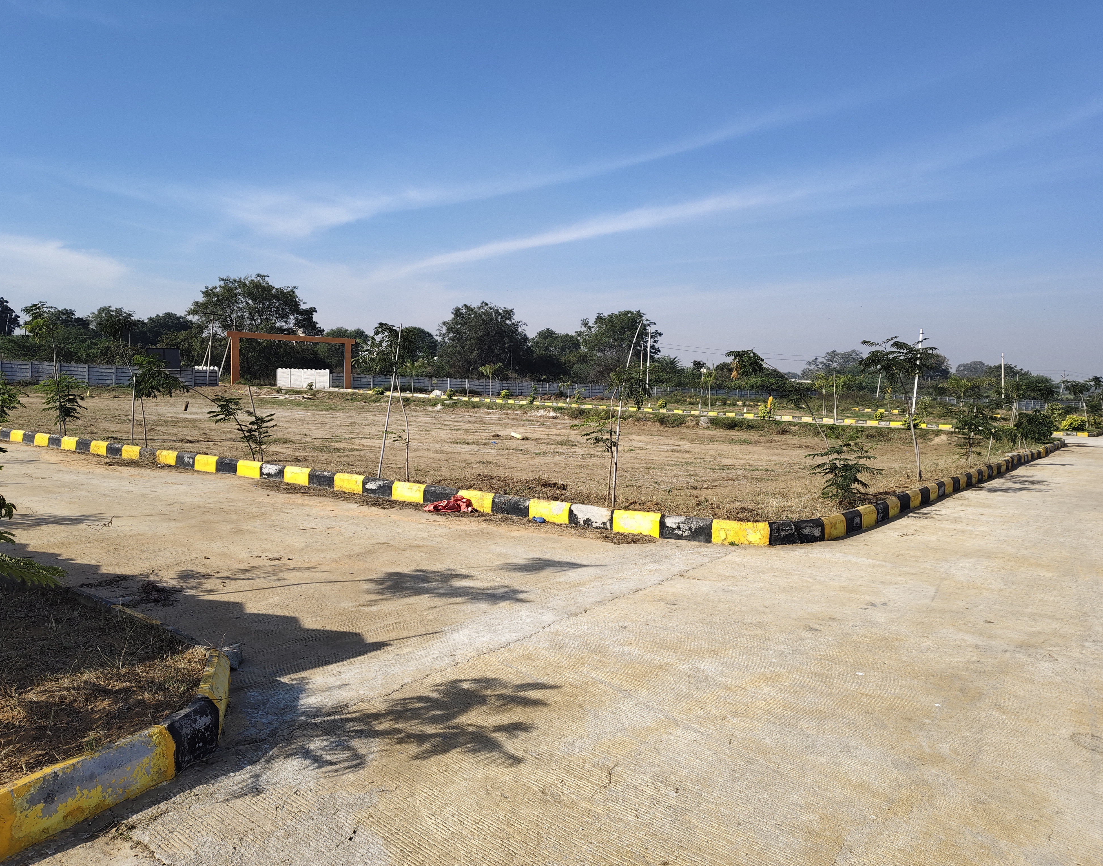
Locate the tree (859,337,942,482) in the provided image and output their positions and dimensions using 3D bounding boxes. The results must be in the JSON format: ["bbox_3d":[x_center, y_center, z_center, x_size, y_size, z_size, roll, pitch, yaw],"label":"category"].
[{"bbox_3d":[6.164,-0.429,14.100,1.370,2.530,1.300,3,3,24],"label":"tree"}]

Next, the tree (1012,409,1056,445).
[{"bbox_3d":[17.361,-0.178,28.800,1.290,1.290,1.230,3,4,31],"label":"tree"}]

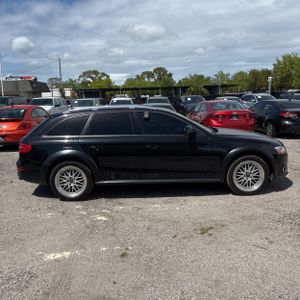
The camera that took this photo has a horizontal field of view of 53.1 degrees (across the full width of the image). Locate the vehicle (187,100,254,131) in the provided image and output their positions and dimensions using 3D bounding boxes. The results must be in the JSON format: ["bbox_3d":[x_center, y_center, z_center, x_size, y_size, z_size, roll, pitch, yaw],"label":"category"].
[{"bbox_3d":[2.935,-1.493,13.501,1.840,1.450,4.850,-2,10,-1],"label":"vehicle"}]

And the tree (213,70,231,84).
[{"bbox_3d":[11.213,-9.523,47.111,2.880,5.420,2.880,-1,10,0],"label":"tree"}]

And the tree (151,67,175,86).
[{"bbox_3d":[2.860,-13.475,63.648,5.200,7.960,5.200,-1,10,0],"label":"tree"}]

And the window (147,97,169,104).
[{"bbox_3d":[0.561,-3.294,20.541,1.400,0.540,0.450,-1,10,0],"label":"window"}]

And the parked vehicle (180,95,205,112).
[{"bbox_3d":[2.933,-2.843,20.626,1.900,1.750,4.750,-1,10,0],"label":"parked vehicle"}]

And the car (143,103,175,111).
[{"bbox_3d":[0.338,-1.348,13.160,1.830,1.400,4.700,-1,10,0],"label":"car"}]

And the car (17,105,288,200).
[{"bbox_3d":[0.063,-0.102,5.535,4.720,1.480,1.860,-2,10,-2],"label":"car"}]

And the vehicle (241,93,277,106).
[{"bbox_3d":[8.055,-3.261,22.098,1.850,1.720,4.600,-1,10,0],"label":"vehicle"}]

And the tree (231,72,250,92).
[{"bbox_3d":[13.686,-9.079,45.175,3.600,5.400,3.600,2,10,17],"label":"tree"}]

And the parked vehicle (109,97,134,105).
[{"bbox_3d":[-1.798,-2.479,19.150,1.820,1.620,4.500,-1,10,0],"label":"parked vehicle"}]

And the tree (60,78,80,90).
[{"bbox_3d":[-12.970,-9.004,49.136,3.500,5.200,3.500,-4,10,-14],"label":"tree"}]

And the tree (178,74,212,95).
[{"bbox_3d":[7.282,-9.158,47.164,5.700,5.200,5.200,0,10,9],"label":"tree"}]

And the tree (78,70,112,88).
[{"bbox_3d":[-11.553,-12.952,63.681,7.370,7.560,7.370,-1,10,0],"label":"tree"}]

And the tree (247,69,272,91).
[{"bbox_3d":[16.242,-9.121,44.155,3.750,5.410,3.750,-1,10,0],"label":"tree"}]

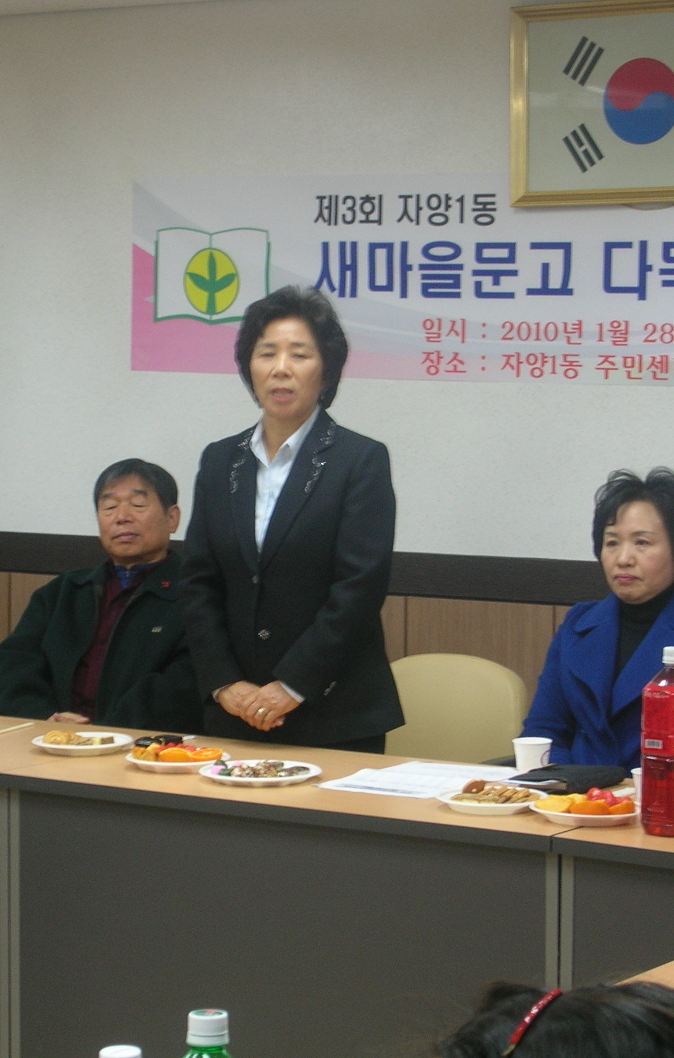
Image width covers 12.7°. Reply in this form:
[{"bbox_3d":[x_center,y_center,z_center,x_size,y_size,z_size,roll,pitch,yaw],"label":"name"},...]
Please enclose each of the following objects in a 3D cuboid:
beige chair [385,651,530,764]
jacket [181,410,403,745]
[{"bbox_3d":[0.099,0.695,6.215,0.560,0.841,0.600,3,5,30],"label":"beige chair"},{"bbox_3d":[-0.086,0.095,5.970,0.460,0.655,0.280,3,5,30],"label":"jacket"}]

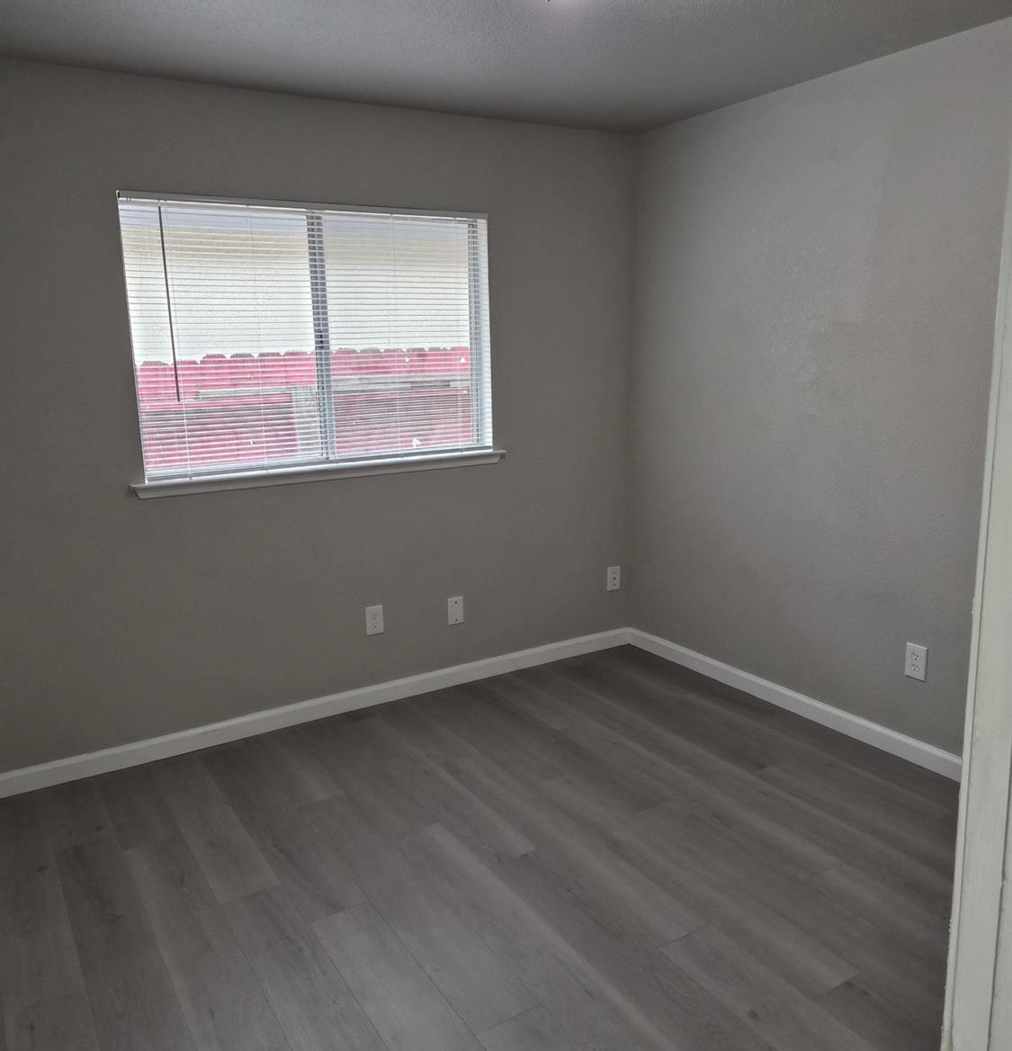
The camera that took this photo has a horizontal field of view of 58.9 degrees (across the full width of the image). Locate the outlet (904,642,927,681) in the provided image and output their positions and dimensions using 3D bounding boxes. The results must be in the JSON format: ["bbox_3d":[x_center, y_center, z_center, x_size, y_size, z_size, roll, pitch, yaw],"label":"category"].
[{"bbox_3d":[1.464,0.489,3.203,0.010,0.121,0.078,-8,14,-31],"label":"outlet"}]

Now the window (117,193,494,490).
[{"bbox_3d":[-0.699,-0.736,3.536,1.463,1.002,0.040,-8,14,-31],"label":"window"}]

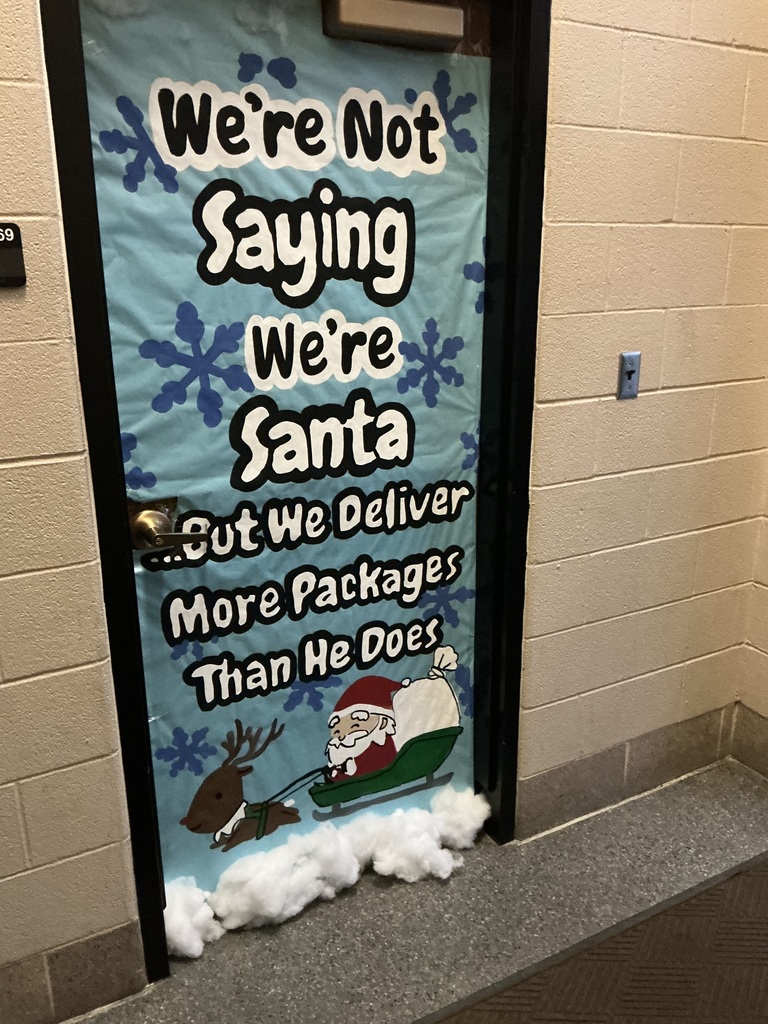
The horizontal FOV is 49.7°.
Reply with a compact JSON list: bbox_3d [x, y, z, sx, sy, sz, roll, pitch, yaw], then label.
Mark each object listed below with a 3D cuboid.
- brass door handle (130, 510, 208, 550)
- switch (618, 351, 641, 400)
[{"bbox_3d":[-0.433,0.042,1.678,0.146,0.086,0.075,-9,19,-27],"label":"brass door handle"},{"bbox_3d":[0.616,-0.341,2.070,0.068,0.114,0.009,-9,19,-27],"label":"switch"}]

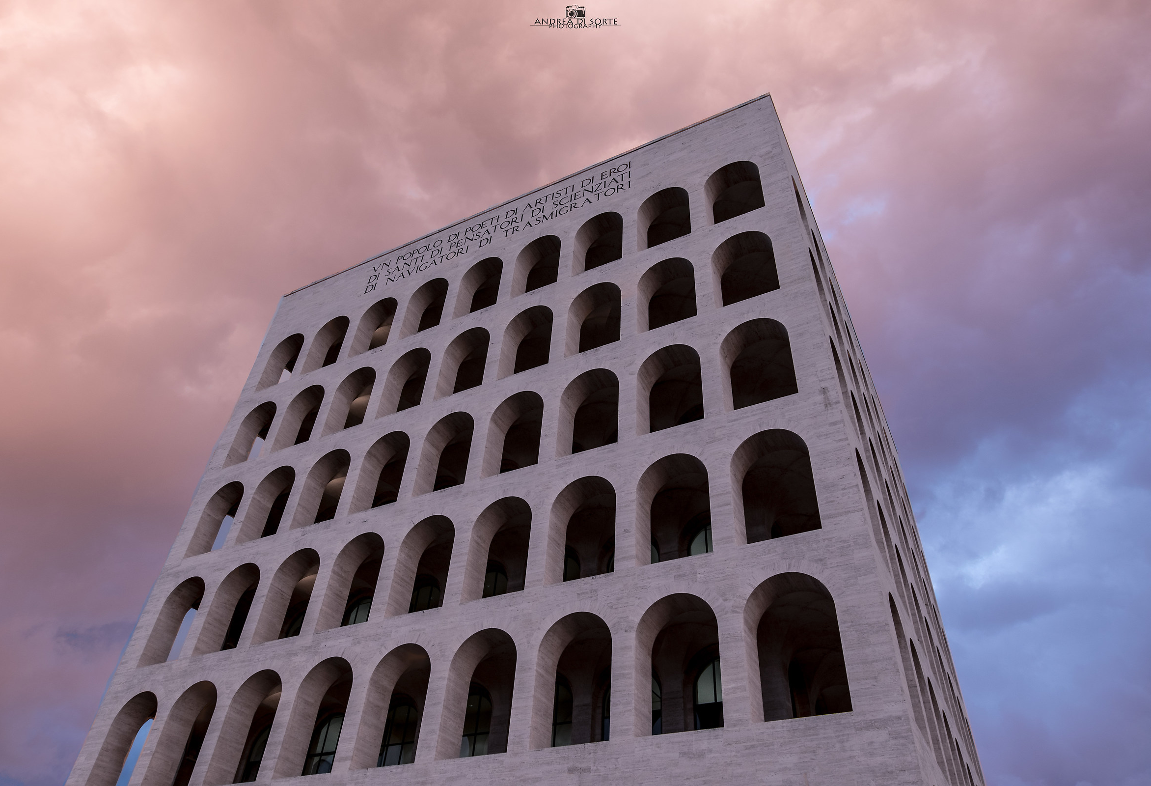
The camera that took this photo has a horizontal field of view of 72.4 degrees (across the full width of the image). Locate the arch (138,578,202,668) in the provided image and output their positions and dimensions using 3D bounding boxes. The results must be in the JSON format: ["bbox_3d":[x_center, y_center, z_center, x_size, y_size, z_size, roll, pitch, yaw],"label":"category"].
[{"bbox_3d":[-26.913,16.076,54.428,3.996,6.340,1.937,-17,-46,22],"label":"arch"}]

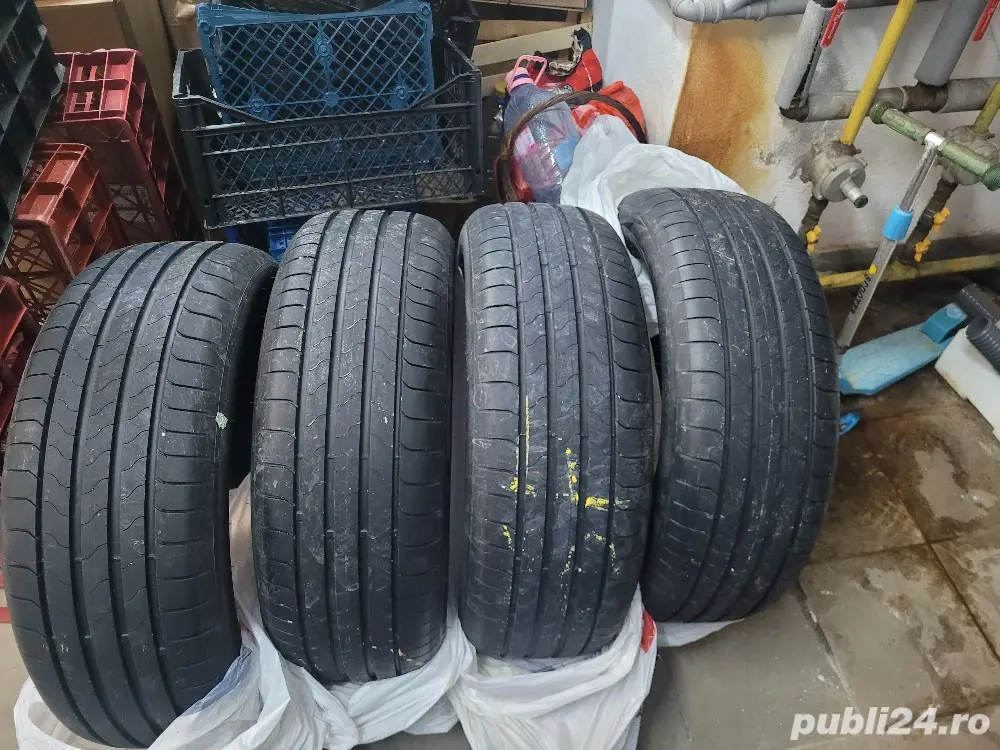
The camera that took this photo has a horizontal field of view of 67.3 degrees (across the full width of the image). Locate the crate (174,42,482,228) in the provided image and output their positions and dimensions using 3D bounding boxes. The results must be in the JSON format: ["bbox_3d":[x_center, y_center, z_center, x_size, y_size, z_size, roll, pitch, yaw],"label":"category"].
[{"bbox_3d":[-0.382,-0.578,1.714,0.600,0.267,0.400,-10,37,-13],"label":"crate"}]

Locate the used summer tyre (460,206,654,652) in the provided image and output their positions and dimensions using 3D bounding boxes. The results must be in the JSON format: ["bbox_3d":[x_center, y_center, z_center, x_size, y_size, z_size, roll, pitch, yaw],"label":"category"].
[{"bbox_3d":[0.049,0.082,1.218,0.228,0.697,0.697,1,51,-5],"label":"used summer tyre"}]

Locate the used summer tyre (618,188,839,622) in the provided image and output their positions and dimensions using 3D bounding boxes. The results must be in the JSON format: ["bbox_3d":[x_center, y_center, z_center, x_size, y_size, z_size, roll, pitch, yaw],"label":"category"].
[{"bbox_3d":[0.283,0.048,1.262,0.228,0.697,0.697,2,51,-7],"label":"used summer tyre"}]

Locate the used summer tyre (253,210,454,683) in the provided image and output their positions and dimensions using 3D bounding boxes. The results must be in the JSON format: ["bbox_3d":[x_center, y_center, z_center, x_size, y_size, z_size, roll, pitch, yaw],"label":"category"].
[{"bbox_3d":[-0.193,0.100,1.184,0.228,0.697,0.697,1,51,-3],"label":"used summer tyre"}]

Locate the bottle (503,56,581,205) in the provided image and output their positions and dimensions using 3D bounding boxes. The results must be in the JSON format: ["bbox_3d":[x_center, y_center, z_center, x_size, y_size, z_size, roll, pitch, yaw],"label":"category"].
[{"bbox_3d":[0.104,-0.521,1.646,0.155,0.345,0.155,-11,49,16],"label":"bottle"}]

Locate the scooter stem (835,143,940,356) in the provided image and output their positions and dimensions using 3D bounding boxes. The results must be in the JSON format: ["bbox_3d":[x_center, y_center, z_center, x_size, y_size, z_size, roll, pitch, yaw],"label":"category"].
[{"bbox_3d":[0.758,-0.224,1.496,0.050,0.543,0.048,-22,51,-15],"label":"scooter stem"}]

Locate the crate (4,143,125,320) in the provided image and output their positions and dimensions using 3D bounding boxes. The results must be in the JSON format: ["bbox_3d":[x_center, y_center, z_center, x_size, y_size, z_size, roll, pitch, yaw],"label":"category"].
[{"bbox_3d":[-1.146,-0.327,1.769,0.380,0.305,0.273,-2,51,-3],"label":"crate"}]

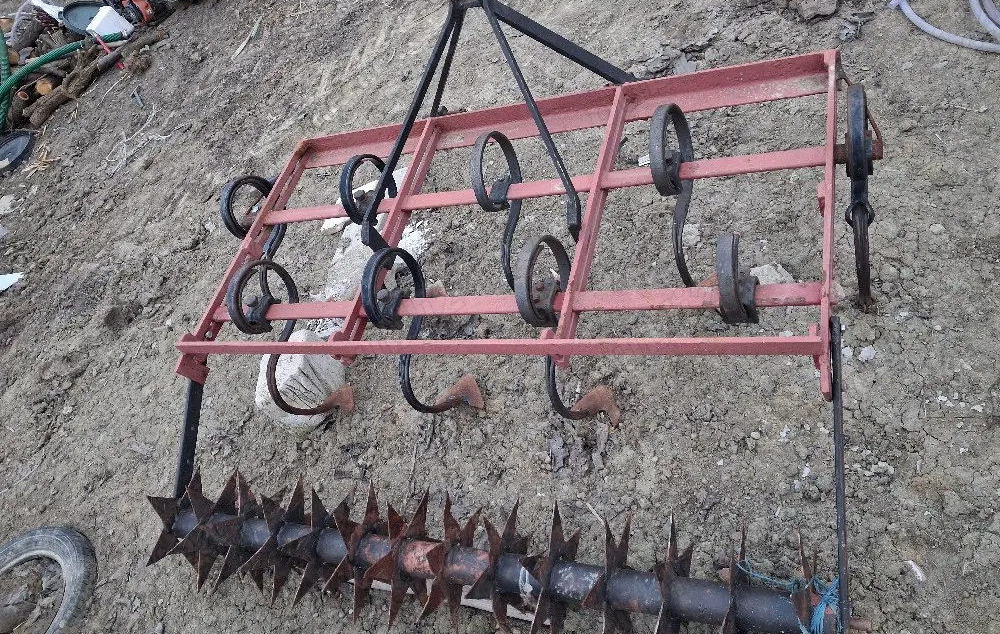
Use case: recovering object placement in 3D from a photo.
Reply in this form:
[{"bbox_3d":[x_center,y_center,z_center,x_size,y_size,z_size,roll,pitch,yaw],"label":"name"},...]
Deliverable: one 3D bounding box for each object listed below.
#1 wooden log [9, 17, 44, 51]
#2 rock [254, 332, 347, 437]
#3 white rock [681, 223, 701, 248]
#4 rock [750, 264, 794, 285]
[{"bbox_3d":[-3.699,-2.202,6.080,0.170,0.170,0.300,7,59,35],"label":"wooden log"},{"bbox_3d":[-0.627,0.203,2.414,0.185,0.205,0.235,-3,53,29],"label":"rock"},{"bbox_3d":[0.526,-0.223,2.162,0.066,0.042,0.072,-3,53,29],"label":"white rock"},{"bbox_3d":[0.686,-0.098,1.957,0.115,0.055,0.095,-3,53,29],"label":"rock"}]

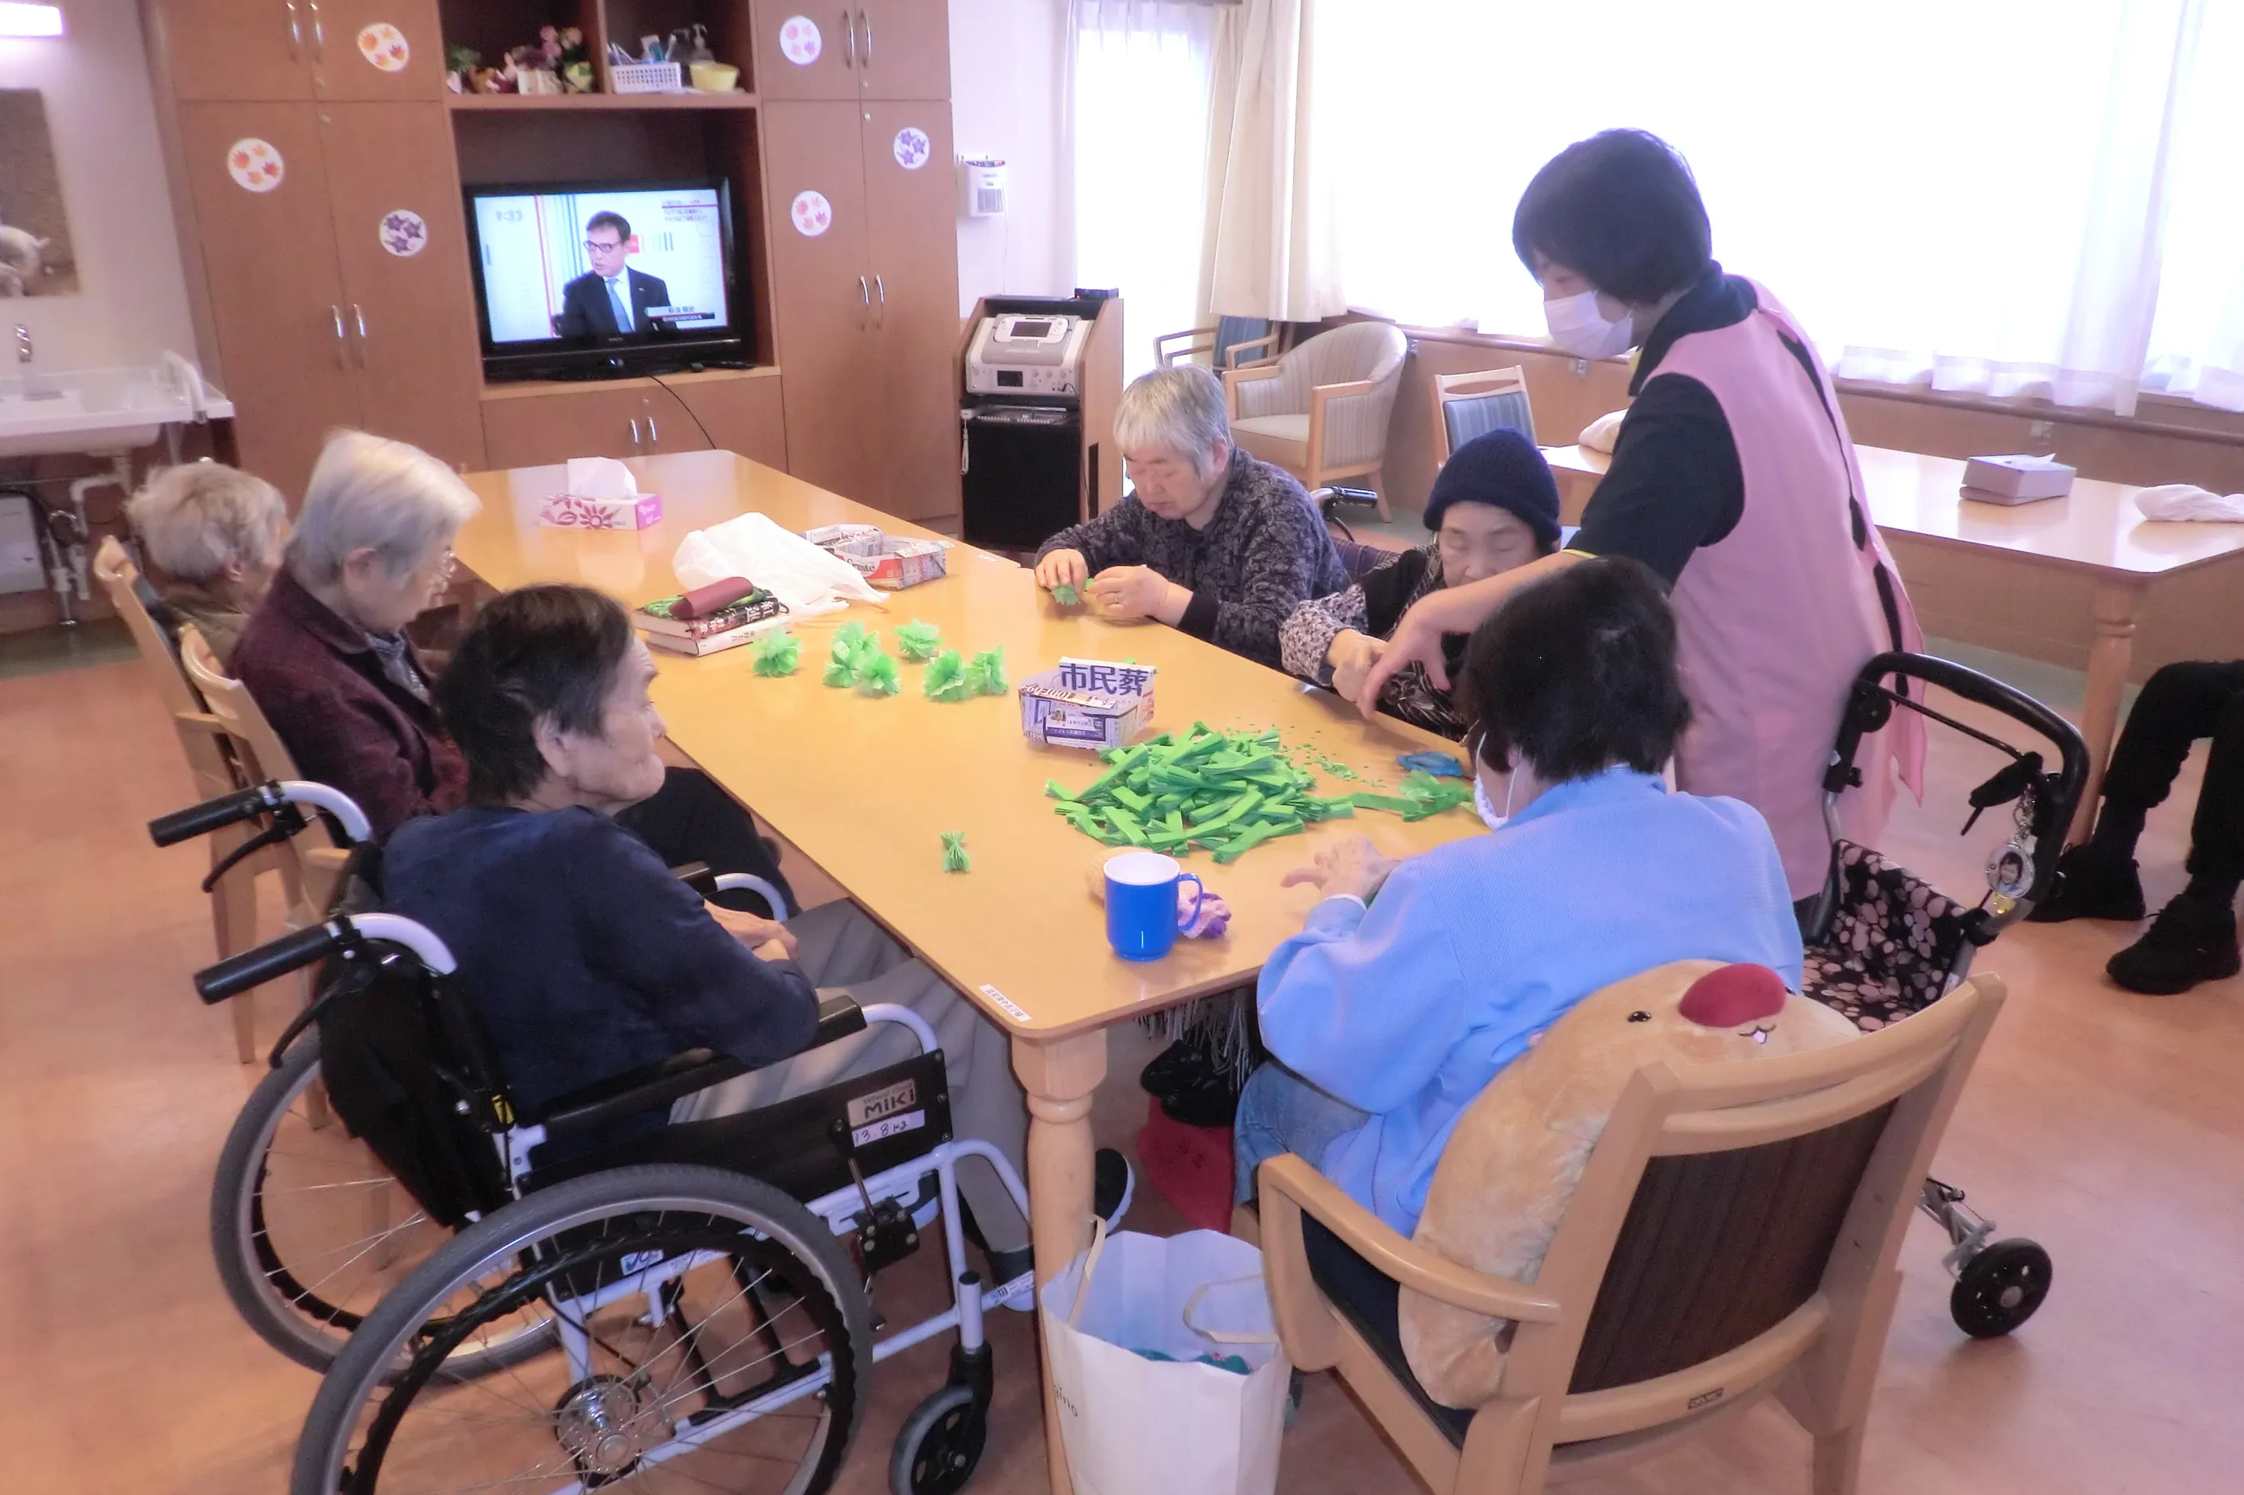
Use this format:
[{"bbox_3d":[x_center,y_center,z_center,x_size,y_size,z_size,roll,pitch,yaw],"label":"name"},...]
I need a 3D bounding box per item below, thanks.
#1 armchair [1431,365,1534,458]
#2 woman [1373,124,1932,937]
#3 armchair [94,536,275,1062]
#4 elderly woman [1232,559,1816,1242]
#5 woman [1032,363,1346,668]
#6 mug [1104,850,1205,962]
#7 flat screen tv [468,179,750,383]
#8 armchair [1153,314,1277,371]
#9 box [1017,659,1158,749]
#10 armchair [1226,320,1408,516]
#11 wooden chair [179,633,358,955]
[{"bbox_3d":[1.387,-0.872,5.828,0.470,0.790,0.560,-14,23,-33],"label":"armchair"},{"bbox_3d":[0.736,-0.075,2.413,0.750,1.530,0.480,7,20,20],"label":"woman"},{"bbox_3d":[-1.375,0.035,2.962,0.560,0.830,0.550,-12,22,-30],"label":"armchair"},{"bbox_3d":[0.386,0.364,1.796,0.500,1.110,0.680,-12,22,-30],"label":"elderly woman"},{"bbox_3d":[0.097,-0.164,3.104,0.720,1.060,0.520,-14,24,-35],"label":"woman"},{"bbox_3d":[0.032,0.160,1.659,0.098,0.088,0.076,0,19,0],"label":"mug"},{"bbox_3d":[-1.751,-1.599,5.772,0.905,0.640,0.240,-13,23,-33],"label":"flat screen tv"},{"bbox_3d":[0.509,-1.782,8.457,0.540,0.800,0.560,15,25,38],"label":"armchair"},{"bbox_3d":[-0.045,-0.061,2.314,0.165,0.075,0.140,8,21,21],"label":"box"},{"bbox_3d":[0.879,-1.448,7.472,0.650,0.810,0.650,-15,24,-36],"label":"armchair"},{"bbox_3d":[-0.948,0.222,2.424,0.560,0.830,0.550,-13,23,-33],"label":"wooden chair"}]

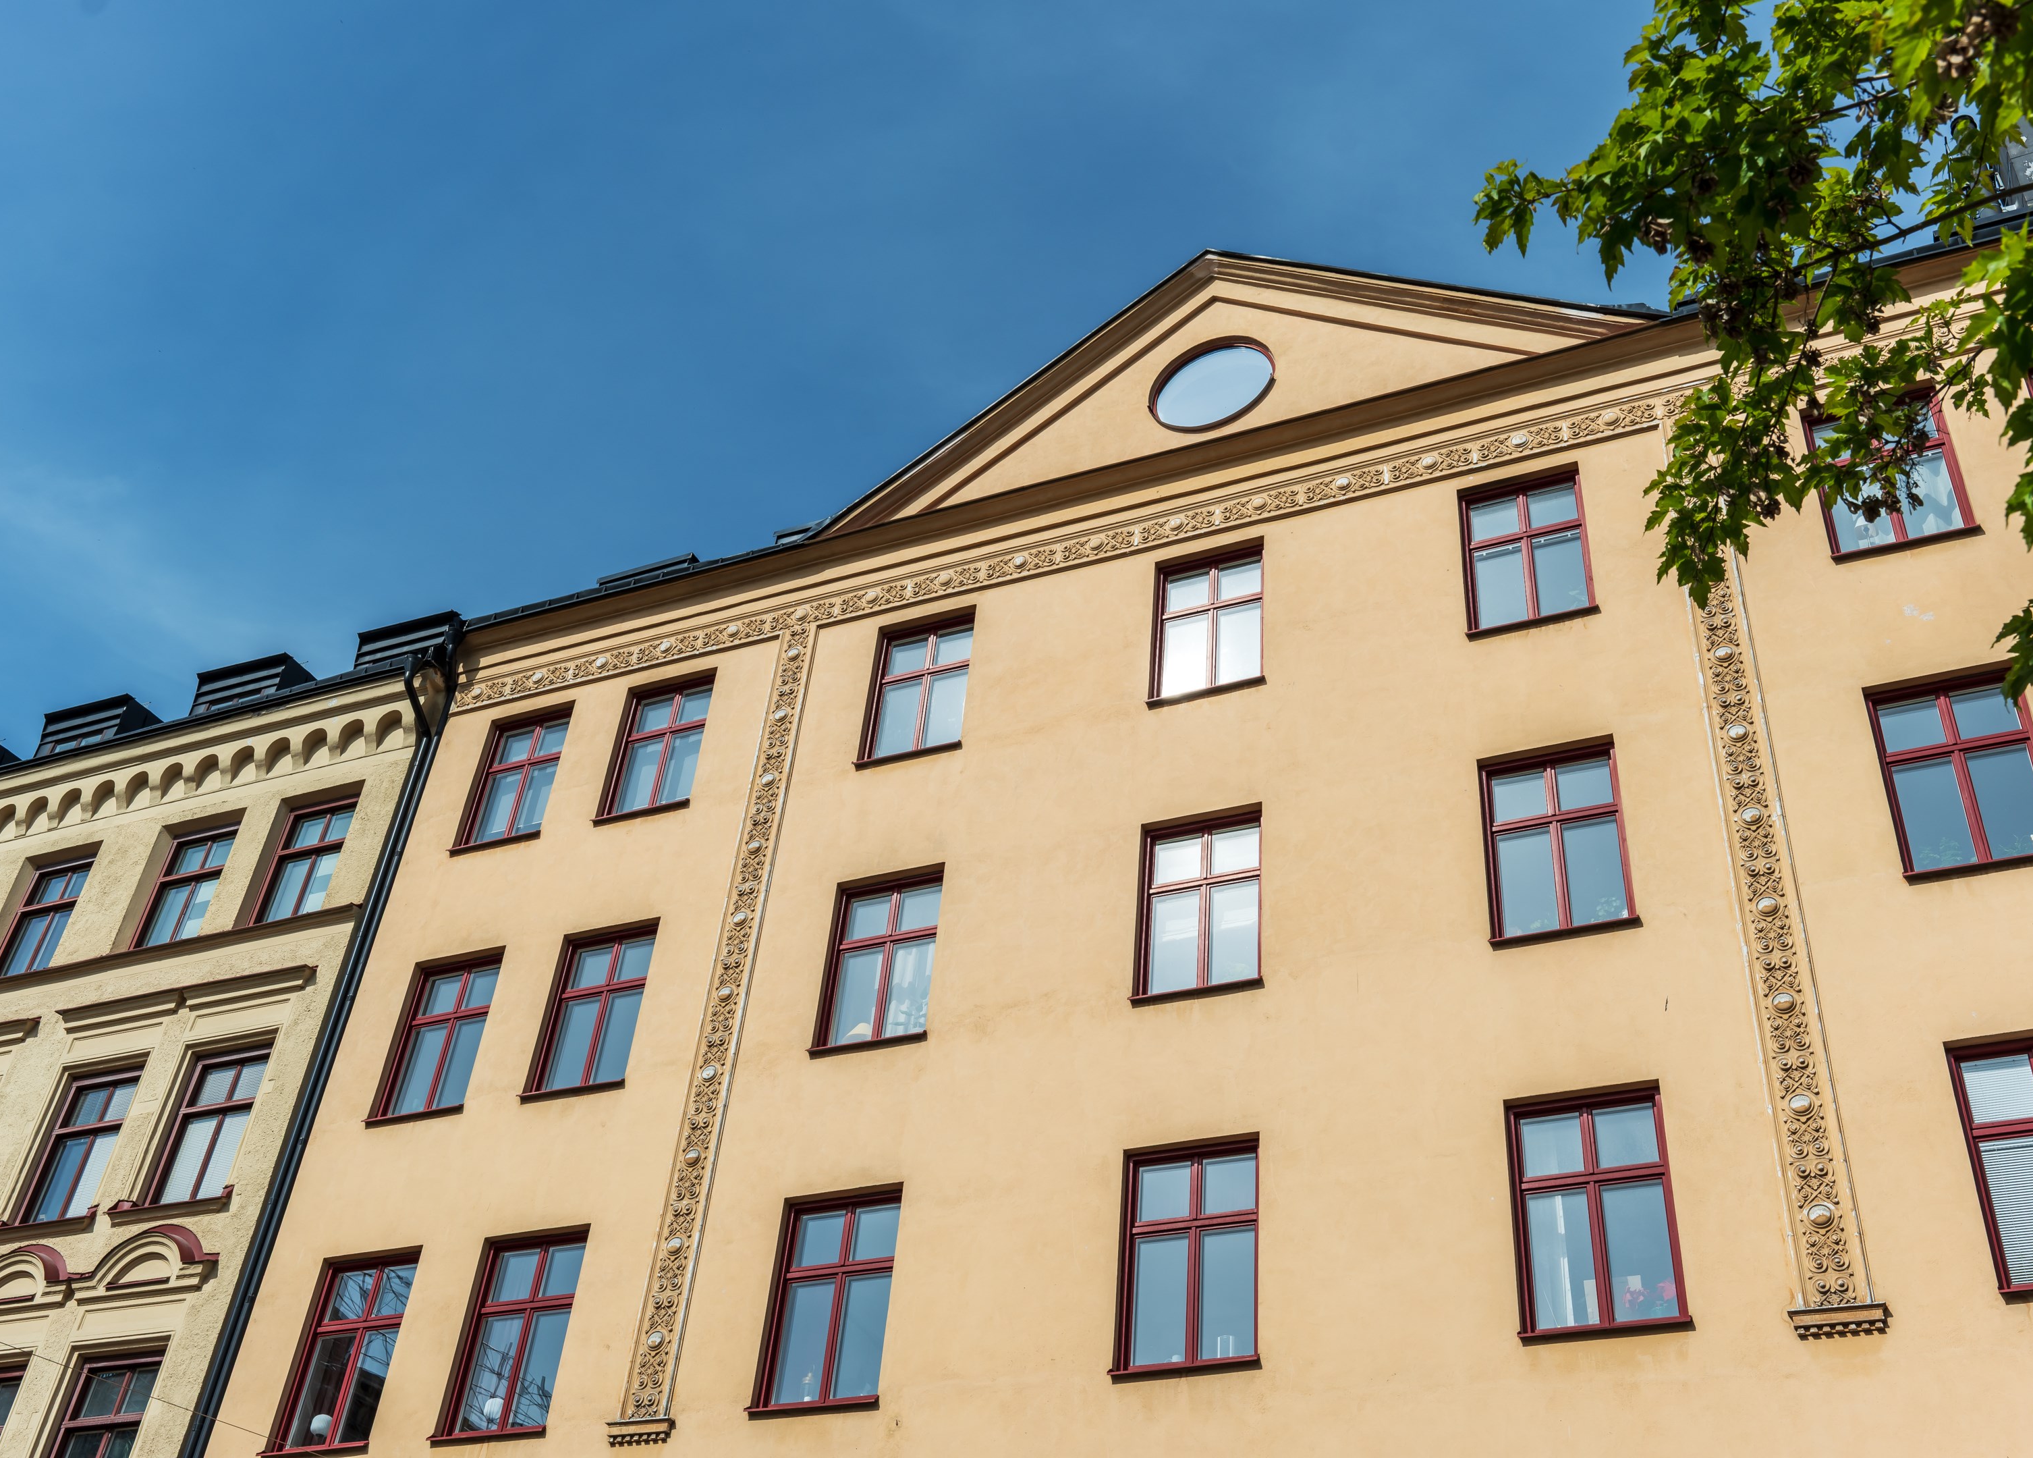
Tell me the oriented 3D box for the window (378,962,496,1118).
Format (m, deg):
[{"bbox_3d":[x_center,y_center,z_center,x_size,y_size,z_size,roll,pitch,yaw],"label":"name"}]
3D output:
[{"bbox_3d":[-5.885,3.195,21.296,1.160,1.882,0.140,-12,-43,21],"label":"window"}]

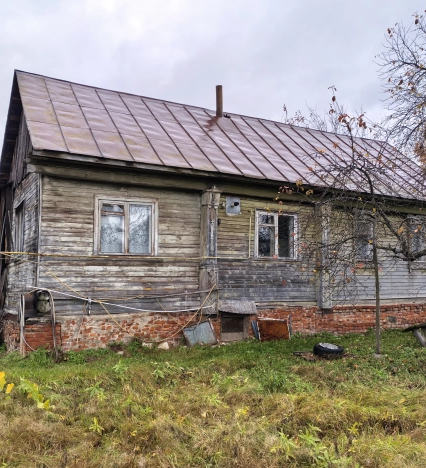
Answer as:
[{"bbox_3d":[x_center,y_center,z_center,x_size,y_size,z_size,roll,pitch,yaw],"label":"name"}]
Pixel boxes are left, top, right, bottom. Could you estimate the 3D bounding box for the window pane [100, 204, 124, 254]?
[{"bbox_3d":[-2.183,-0.141,10.532,0.551,1.129,0.070,3,-7,-31],"label":"window pane"}]

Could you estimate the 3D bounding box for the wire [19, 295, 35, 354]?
[{"bbox_3d":[-3.472,1.687,9.146,0.291,1.097,0.080,3,-7,-31],"label":"wire"}]

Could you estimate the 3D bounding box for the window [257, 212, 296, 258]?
[{"bbox_3d":[1.699,0.043,12.890,1.296,1.264,0.100,3,-7,-31],"label":"window"}]

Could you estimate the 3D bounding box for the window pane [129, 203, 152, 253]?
[{"bbox_3d":[-1.630,-0.118,10.872,0.539,1.132,0.070,3,-7,-31],"label":"window pane"}]

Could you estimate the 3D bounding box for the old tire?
[{"bbox_3d":[2.237,2.233,9.410,0.580,0.190,0.580,9,-3,-31],"label":"old tire"}]

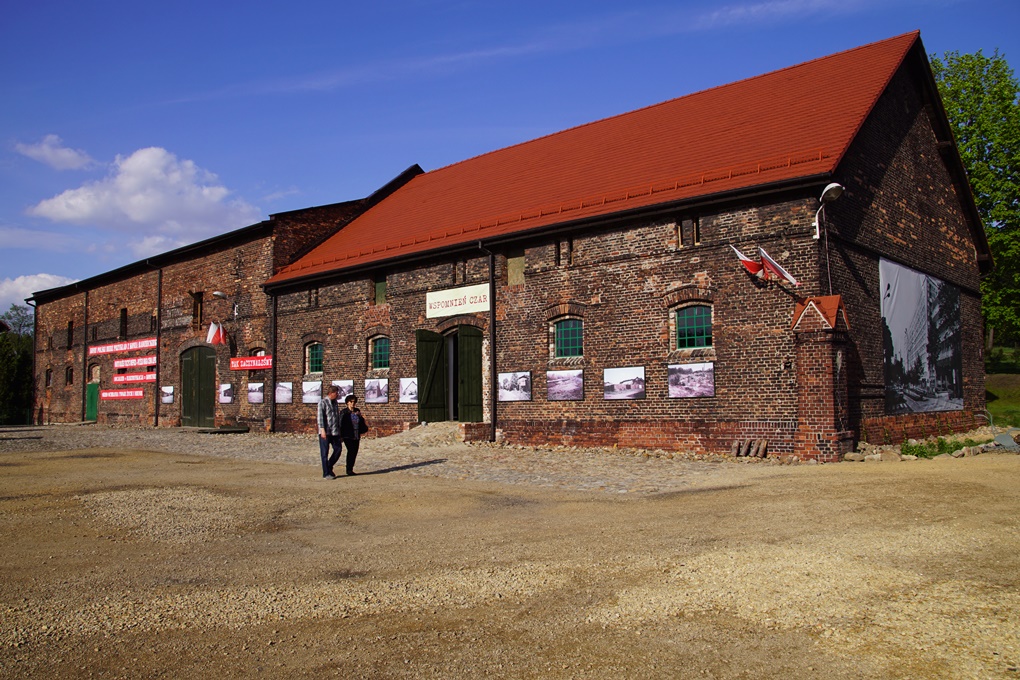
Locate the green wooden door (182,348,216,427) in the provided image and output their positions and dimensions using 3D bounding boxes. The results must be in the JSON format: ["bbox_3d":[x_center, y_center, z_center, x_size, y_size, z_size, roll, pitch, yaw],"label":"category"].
[{"bbox_3d":[-14.482,2.181,35.768,3.340,3.740,0.150,-4,-6,41],"label":"green wooden door"}]

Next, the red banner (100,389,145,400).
[{"bbox_3d":[-20.852,2.963,41.059,5.440,0.490,0.050,-4,-6,41],"label":"red banner"}]

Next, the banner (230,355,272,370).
[{"bbox_3d":[-10.292,0.927,30.510,3.174,0.483,0.040,-5,-7,41],"label":"banner"}]

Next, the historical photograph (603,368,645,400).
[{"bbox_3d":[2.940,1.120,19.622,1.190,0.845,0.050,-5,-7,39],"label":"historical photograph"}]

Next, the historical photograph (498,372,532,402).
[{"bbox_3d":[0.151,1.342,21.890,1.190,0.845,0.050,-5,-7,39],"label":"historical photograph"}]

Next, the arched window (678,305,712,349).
[{"bbox_3d":[4.543,-0.324,18.688,0.963,1.053,0.120,-5,-7,39],"label":"arched window"}]

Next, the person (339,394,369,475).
[{"bbox_3d":[-3.120,1.888,15.200,0.380,1.590,0.520,-4,-5,37],"label":"person"}]

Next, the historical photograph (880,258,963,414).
[{"bbox_3d":[12.802,0.088,23.363,0.060,4.190,8.590,-5,-6,42],"label":"historical photograph"}]

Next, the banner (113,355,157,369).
[{"bbox_3d":[-18.425,1.094,37.588,4.961,0.478,0.040,-5,-7,41],"label":"banner"}]

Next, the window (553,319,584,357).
[{"bbox_3d":[1.674,-0.056,21.018,0.971,1.036,0.120,-5,-7,39],"label":"window"}]

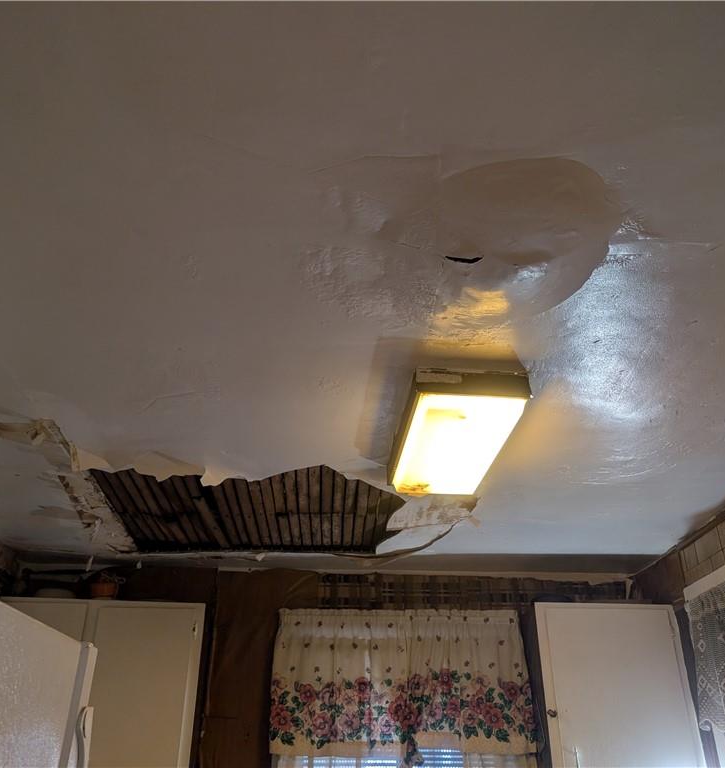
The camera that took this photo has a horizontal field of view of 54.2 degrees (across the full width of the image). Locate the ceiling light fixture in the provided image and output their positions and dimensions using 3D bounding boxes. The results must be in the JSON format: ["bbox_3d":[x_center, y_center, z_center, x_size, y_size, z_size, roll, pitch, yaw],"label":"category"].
[{"bbox_3d":[0.260,0.165,2.055,0.294,0.099,0.602,2,-31,-4],"label":"ceiling light fixture"}]

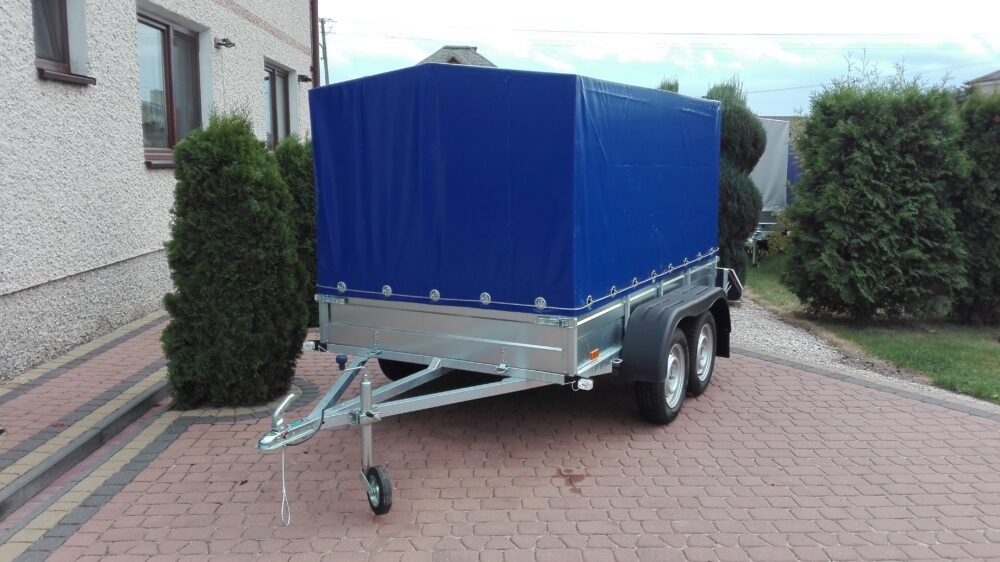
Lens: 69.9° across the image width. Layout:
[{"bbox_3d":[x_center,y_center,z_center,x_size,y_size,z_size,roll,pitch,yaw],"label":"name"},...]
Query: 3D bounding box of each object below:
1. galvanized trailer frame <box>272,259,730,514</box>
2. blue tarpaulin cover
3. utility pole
[{"bbox_3d":[0.057,0.390,4.358,2.043,0.755,3.928,4,9,30],"label":"galvanized trailer frame"},{"bbox_3d":[0.322,-0.633,4.702,1.610,1.204,2.702,4,9,30],"label":"blue tarpaulin cover"},{"bbox_3d":[-8.266,-8.007,34.641,0.750,9.020,0.280,-3,8,-13],"label":"utility pole"}]

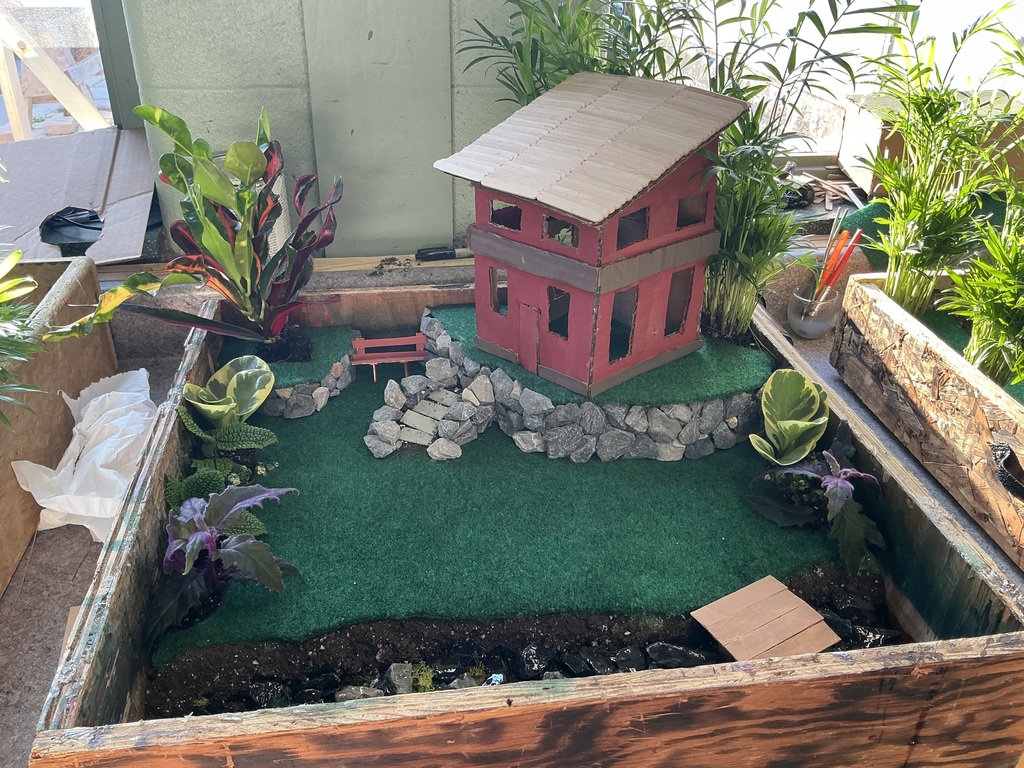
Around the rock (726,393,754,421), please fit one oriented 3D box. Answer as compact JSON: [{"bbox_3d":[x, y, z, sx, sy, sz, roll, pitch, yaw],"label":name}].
[{"bbox_3d":[0.332,0.033,1.208,0.044,0.037,0.038,2,30,0],"label":"rock"}]

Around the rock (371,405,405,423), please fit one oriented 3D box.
[{"bbox_3d":[-0.191,0.046,1.283,0.050,0.022,0.031,2,32,0],"label":"rock"}]

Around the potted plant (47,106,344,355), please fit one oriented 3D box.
[{"bbox_3d":[-0.419,-0.193,1.084,0.390,0.335,0.250,-3,31,-8],"label":"potted plant"}]

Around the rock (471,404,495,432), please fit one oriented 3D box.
[{"bbox_3d":[-0.044,0.051,1.238,0.036,0.041,0.032,2,30,0],"label":"rock"}]

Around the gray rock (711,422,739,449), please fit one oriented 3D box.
[{"bbox_3d":[0.284,0.070,1.101,0.039,0.037,0.038,-3,31,-8],"label":"gray rock"}]

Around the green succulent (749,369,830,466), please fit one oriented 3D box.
[{"bbox_3d":[0.365,0.044,1.089,0.105,0.118,0.085,2,30,0],"label":"green succulent"}]

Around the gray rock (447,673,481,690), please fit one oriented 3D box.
[{"bbox_3d":[-0.053,0.339,0.933,0.041,0.028,0.029,2,32,0],"label":"gray rock"}]

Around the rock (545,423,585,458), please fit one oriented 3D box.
[{"bbox_3d":[0.068,0.074,1.071,0.050,0.044,0.048,-3,31,-8],"label":"rock"}]

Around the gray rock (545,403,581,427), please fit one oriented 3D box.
[{"bbox_3d":[0.065,0.041,1.070,0.045,0.033,0.040,-3,31,-8],"label":"gray rock"}]

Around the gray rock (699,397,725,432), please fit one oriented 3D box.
[{"bbox_3d":[0.300,0.047,1.247,0.039,0.050,0.037,2,32,0],"label":"gray rock"}]

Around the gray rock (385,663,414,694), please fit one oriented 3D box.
[{"bbox_3d":[-0.119,0.310,0.873,0.033,0.033,0.030,2,30,0],"label":"gray rock"}]

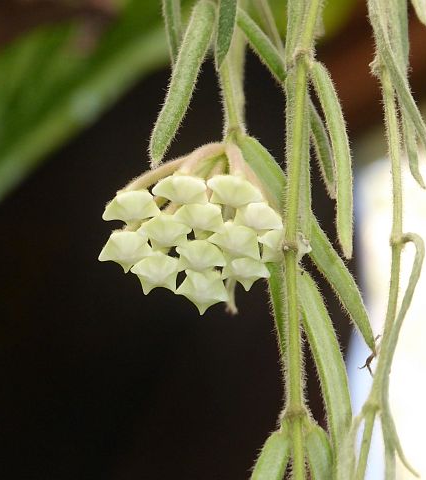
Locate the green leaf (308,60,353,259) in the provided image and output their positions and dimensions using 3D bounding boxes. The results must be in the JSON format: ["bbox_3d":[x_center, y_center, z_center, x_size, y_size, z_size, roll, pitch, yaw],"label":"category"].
[{"bbox_3d":[0.023,-0.015,0.680,0.004,0.037,0.005,-10,0,0],"label":"green leaf"}]

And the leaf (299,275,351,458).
[{"bbox_3d":[0.021,0.023,0.680,0.005,0.036,0.006,-12,0,0],"label":"leaf"}]

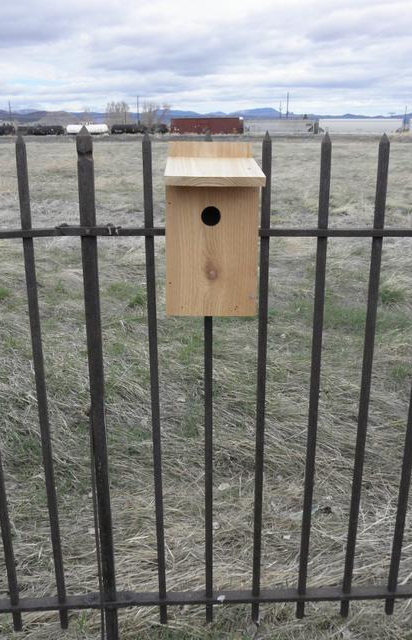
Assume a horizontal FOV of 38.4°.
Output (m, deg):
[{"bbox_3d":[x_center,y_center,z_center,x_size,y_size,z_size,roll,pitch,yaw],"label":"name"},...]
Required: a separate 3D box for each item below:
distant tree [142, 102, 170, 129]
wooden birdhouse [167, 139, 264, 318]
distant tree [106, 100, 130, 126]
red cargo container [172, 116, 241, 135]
[{"bbox_3d":[-20.935,-83.741,245.253,12.000,13.000,11.000,0,18,0],"label":"distant tree"},{"bbox_3d":[0.013,-0.183,1.222,0.186,0.348,0.231,0,18,-2],"label":"wooden birdhouse"},{"bbox_3d":[-36.004,-83.941,243.429,10.000,13.000,9.500,0,18,0],"label":"distant tree"},{"bbox_3d":[0.089,-34.539,105.490,12.500,2.700,2.500,4,18,11],"label":"red cargo container"}]

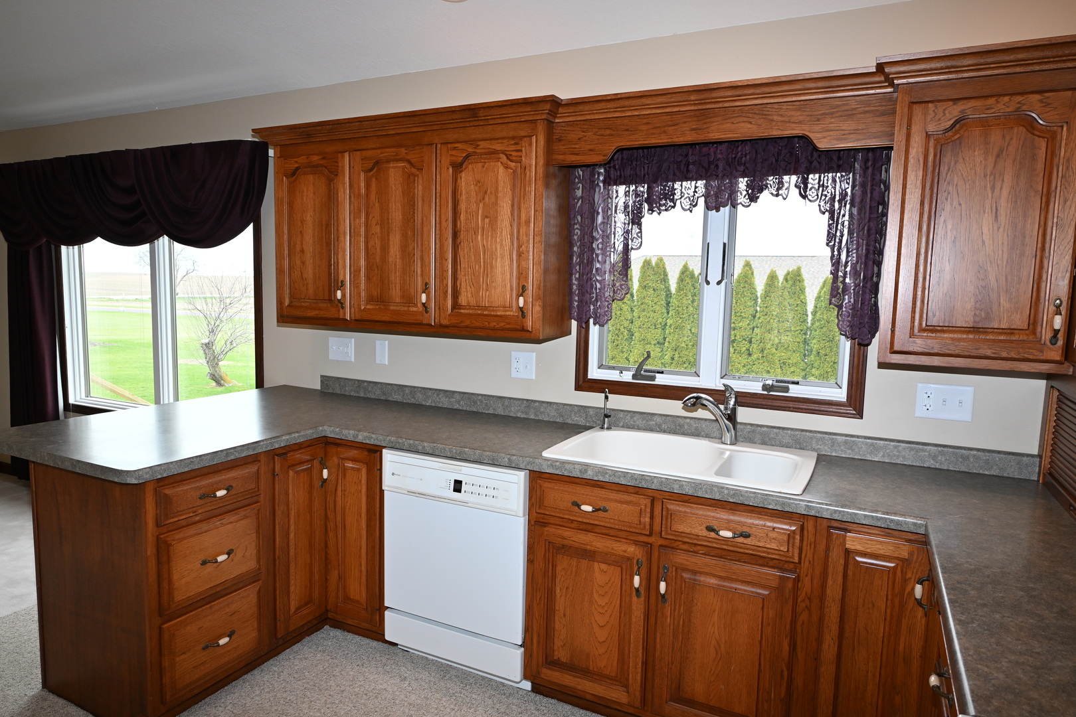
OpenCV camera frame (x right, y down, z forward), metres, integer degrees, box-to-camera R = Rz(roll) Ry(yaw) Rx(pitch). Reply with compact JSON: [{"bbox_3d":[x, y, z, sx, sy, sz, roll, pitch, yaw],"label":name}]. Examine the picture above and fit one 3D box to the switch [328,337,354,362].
[{"bbox_3d":[-0.982,-0.044,3.431,0.164,0.115,0.012,4,7,27],"label":"switch"}]

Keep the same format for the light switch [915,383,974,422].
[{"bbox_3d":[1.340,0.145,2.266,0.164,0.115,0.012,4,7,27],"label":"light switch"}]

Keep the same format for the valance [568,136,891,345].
[{"bbox_3d":[0.622,-0.442,2.482,1.135,0.728,0.080,4,7,27],"label":"valance"}]

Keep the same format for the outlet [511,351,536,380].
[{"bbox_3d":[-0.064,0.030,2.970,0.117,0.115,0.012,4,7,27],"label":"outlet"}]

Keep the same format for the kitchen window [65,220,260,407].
[{"bbox_3d":[-2.284,-0.292,4.110,1.877,1.457,0.100,4,7,27],"label":"kitchen window"}]

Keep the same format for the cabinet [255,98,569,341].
[{"bbox_3d":[-0.546,-0.564,2.965,1.510,0.874,0.348,4,7,27],"label":"cabinet"}]

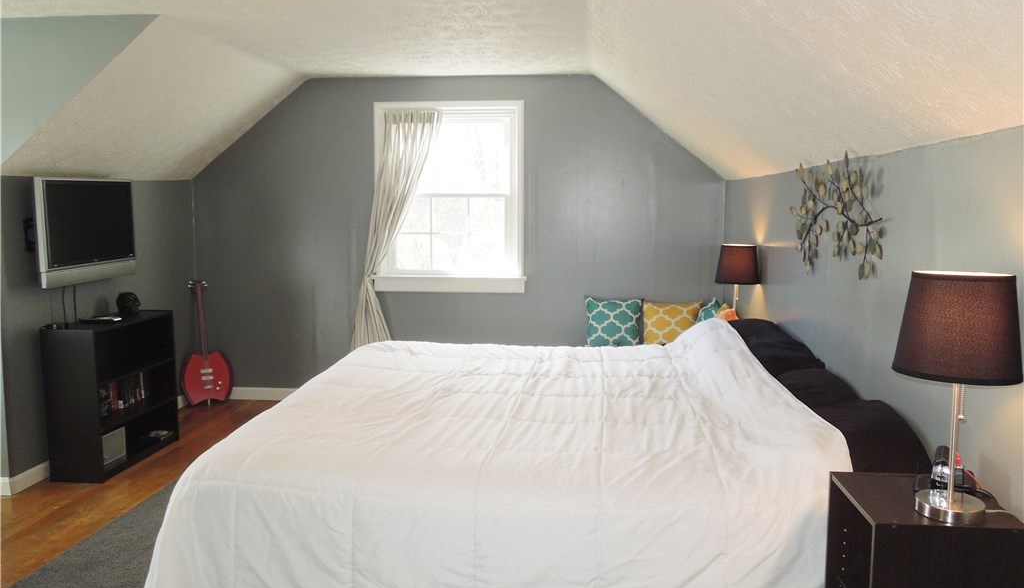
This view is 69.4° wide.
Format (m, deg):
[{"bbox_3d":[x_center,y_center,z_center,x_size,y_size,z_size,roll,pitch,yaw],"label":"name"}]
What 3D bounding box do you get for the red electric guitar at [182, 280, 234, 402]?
[{"bbox_3d":[-2.143,0.346,5.197,0.361,0.896,0.075,-5,-1,-25],"label":"red electric guitar"}]

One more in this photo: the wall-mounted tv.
[{"bbox_3d":[-2.209,-0.333,3.852,0.085,0.521,0.716,1,7,5],"label":"wall-mounted tv"}]

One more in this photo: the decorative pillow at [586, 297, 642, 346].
[{"bbox_3d":[0.676,0.202,4.865,0.368,0.364,0.130,1,-5,5],"label":"decorative pillow"}]

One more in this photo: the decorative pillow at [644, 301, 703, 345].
[{"bbox_3d":[1.049,0.210,4.846,0.389,0.368,0.130,1,-5,5],"label":"decorative pillow"}]

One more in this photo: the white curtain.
[{"bbox_3d":[-0.786,-0.277,5.070,0.632,1.946,0.120,1,7,5],"label":"white curtain"}]

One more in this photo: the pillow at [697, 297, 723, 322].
[{"bbox_3d":[1.267,0.230,4.716,0.130,0.368,0.361,14,-3,-36],"label":"pillow"}]

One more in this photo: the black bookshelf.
[{"bbox_3d":[-2.175,0.529,4.058,0.299,0.783,0.701,1,7,5],"label":"black bookshelf"}]

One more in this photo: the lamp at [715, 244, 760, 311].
[{"bbox_3d":[1.170,-0.004,3.841,0.227,0.496,0.227,1,7,5],"label":"lamp"}]

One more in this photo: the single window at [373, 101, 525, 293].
[{"bbox_3d":[-0.433,-0.656,5.085,1.042,1.300,0.120,1,7,5],"label":"single window"}]

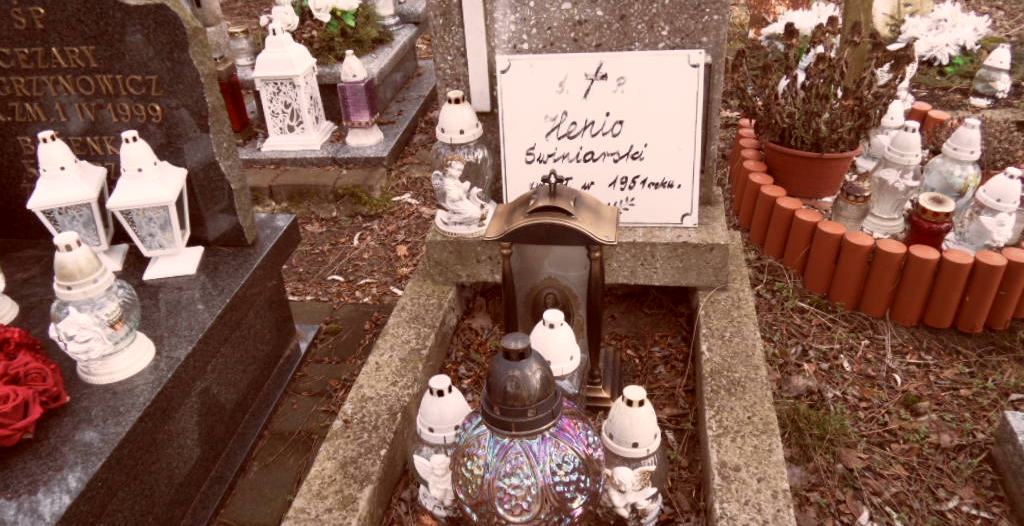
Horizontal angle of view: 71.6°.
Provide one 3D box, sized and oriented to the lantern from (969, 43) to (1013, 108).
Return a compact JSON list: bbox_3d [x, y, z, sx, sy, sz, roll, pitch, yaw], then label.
[{"bbox_3d":[1.604,-0.625,2.354,0.125,0.179,0.125,-4,34,-3],"label":"lantern"}]

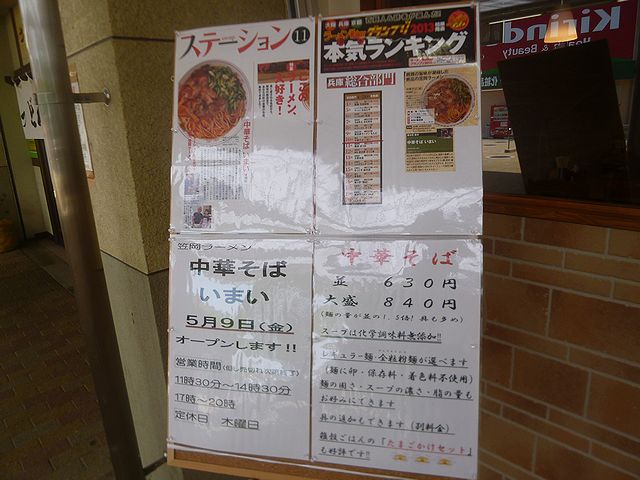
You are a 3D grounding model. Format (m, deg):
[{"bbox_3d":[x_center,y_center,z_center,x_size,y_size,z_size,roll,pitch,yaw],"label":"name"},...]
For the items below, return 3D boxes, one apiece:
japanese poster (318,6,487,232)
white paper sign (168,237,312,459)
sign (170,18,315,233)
[{"bbox_3d":[0.141,-0.221,0.829,0.301,0.424,0.008,0,-2,11],"label":"japanese poster"},{"bbox_3d":[-0.162,0.211,0.884,0.301,0.424,0.008,0,0,12],"label":"white paper sign"},{"bbox_3d":[-0.158,-0.224,0.893,0.301,0.424,0.008,0,-2,12],"label":"sign"}]

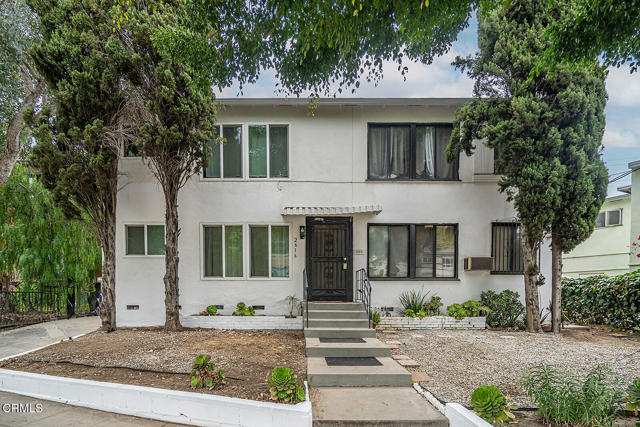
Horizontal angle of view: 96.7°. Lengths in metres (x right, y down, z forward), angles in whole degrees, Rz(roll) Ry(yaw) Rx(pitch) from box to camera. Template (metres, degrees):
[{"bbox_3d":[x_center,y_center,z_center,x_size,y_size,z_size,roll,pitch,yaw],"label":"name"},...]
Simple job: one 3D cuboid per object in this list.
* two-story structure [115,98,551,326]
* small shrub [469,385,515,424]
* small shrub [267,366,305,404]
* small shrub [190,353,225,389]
[{"bbox_3d":[0.340,0.200,11.300,12.000,6.200,8.000,0,-2,0],"label":"two-story structure"},{"bbox_3d":[1.789,1.970,2.950,0.440,0.360,0.400,0,-2,0],"label":"small shrub"},{"bbox_3d":[-0.412,2.056,3.400,0.440,0.370,0.400,0,-2,0],"label":"small shrub"},{"bbox_3d":[-1.483,2.083,3.750,0.430,0.380,0.380,0,-2,0],"label":"small shrub"}]

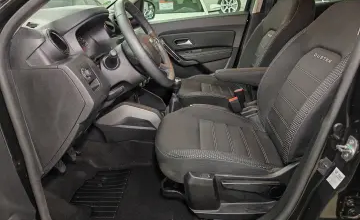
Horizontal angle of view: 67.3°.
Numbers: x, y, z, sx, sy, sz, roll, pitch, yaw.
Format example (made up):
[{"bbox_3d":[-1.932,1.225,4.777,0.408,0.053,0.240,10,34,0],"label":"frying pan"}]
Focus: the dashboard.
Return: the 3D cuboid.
[{"bbox_3d":[-0.428,-0.267,1.361,0.520,0.480,1.400,0,22,0],"label":"dashboard"}]

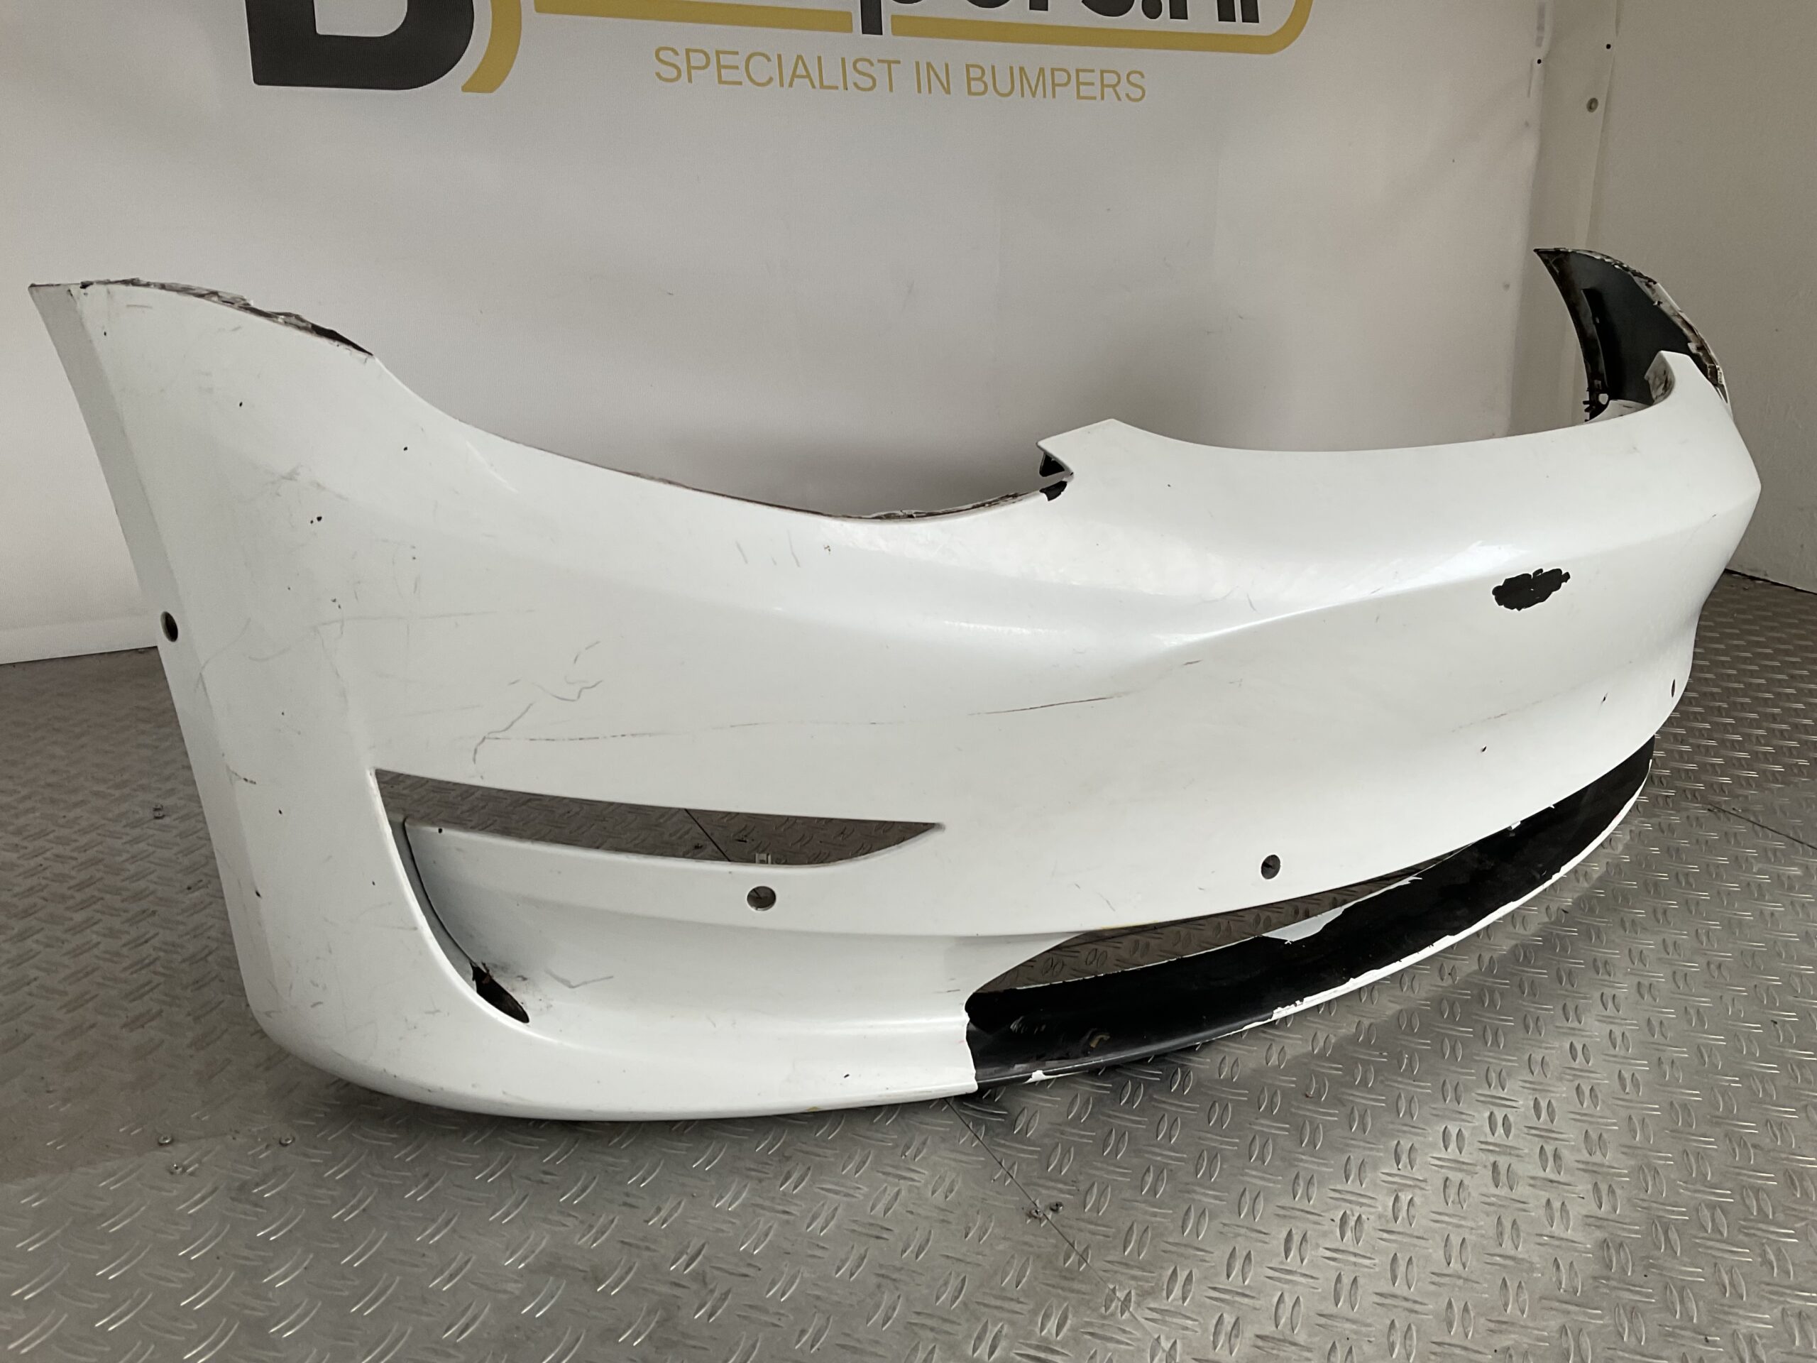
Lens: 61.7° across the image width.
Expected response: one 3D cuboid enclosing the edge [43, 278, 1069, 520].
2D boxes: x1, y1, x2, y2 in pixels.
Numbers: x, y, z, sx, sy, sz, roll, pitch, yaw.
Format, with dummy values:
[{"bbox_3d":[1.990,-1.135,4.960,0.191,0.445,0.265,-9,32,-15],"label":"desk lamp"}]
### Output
[{"bbox_3d":[-0.214,-0.159,0.870,0.619,0.131,0.123,2,18,3],"label":"edge"}]

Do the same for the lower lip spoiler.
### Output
[{"bbox_3d":[0.449,0.158,1.302,0.990,0.070,0.150,-14,23,-39],"label":"lower lip spoiler"}]

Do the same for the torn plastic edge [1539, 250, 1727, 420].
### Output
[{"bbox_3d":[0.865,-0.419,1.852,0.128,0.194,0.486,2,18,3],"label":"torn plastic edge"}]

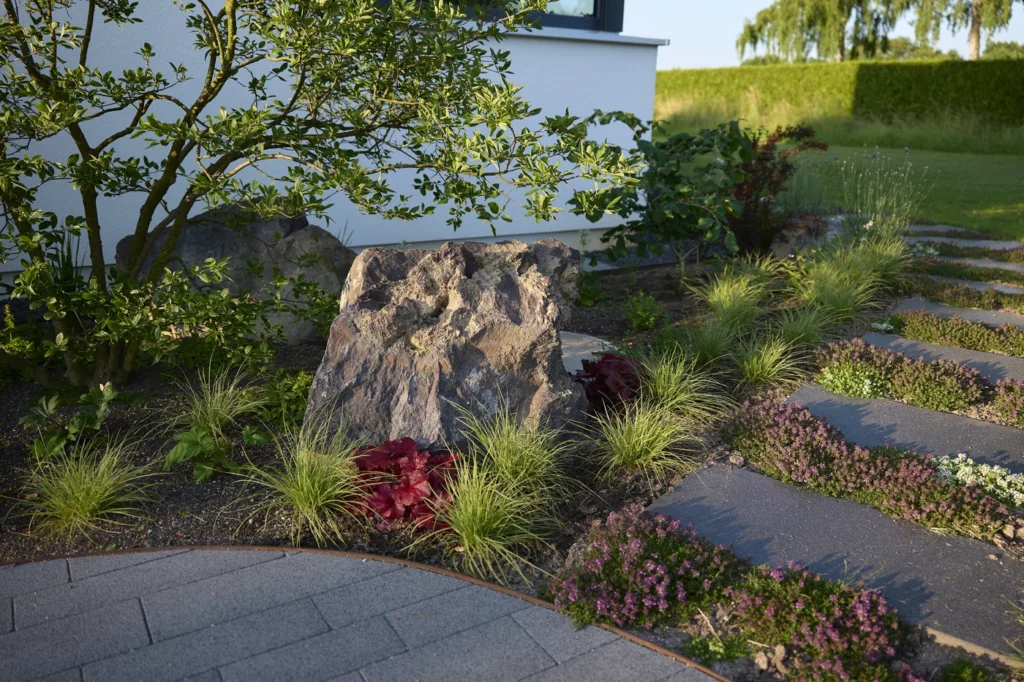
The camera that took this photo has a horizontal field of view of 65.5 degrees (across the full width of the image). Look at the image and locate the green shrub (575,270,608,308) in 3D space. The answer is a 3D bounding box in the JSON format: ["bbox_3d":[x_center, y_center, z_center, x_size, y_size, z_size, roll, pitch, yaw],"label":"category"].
[{"bbox_3d":[0.470,-0.320,4.925,0.253,0.206,0.253,3,16,5],"label":"green shrub"}]

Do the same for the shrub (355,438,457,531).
[{"bbox_3d":[-0.311,0.417,2.330,0.296,0.220,0.296,-1,16,-8],"label":"shrub"}]

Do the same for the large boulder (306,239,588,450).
[{"bbox_3d":[-0.242,-0.025,3.062,1.060,0.680,0.660,0,16,-5],"label":"large boulder"}]

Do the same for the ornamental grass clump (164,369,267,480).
[{"bbox_3d":[-0.946,0.222,2.539,0.340,0.300,0.330,-5,19,-21],"label":"ornamental grass clump"}]

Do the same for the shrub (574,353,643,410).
[{"bbox_3d":[0.391,0.168,3.263,0.285,0.200,0.285,3,16,7],"label":"shrub"}]

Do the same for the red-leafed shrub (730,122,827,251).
[{"bbox_3d":[2.239,-1.287,6.805,0.792,1.072,0.752,6,17,17],"label":"red-leafed shrub"}]

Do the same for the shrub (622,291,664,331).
[{"bbox_3d":[0.733,-0.168,4.435,0.231,0.200,0.231,4,17,9],"label":"shrub"}]

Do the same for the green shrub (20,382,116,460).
[{"bbox_3d":[-1.523,0.275,2.744,0.298,0.216,0.298,-8,19,-29],"label":"green shrub"}]

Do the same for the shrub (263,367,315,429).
[{"bbox_3d":[-0.838,0.218,3.012,0.205,0.200,0.205,-4,17,-16],"label":"shrub"}]

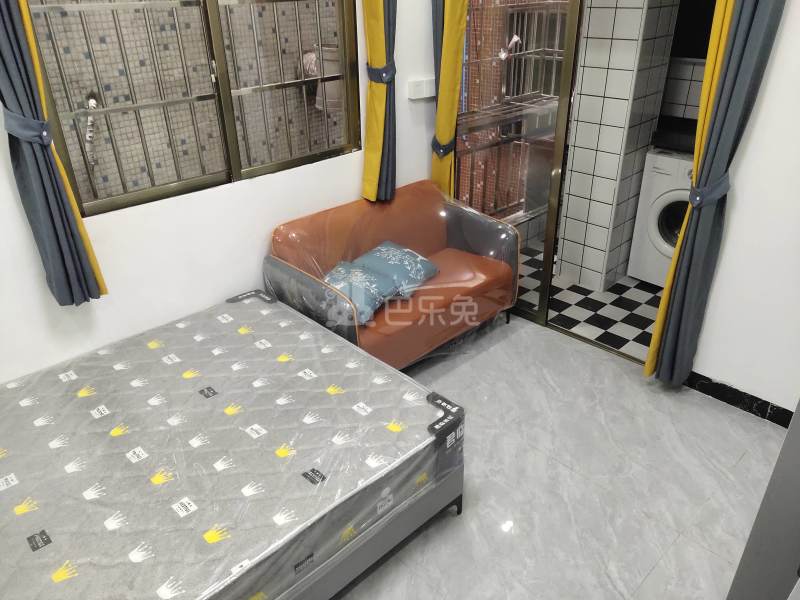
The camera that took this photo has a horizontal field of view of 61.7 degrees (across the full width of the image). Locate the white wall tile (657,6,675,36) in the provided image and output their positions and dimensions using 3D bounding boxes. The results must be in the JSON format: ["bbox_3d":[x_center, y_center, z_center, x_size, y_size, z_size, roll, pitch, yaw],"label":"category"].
[{"bbox_3d":[1.440,-1.513,3.657,0.151,0.151,0.010,-26,37,-38],"label":"white wall tile"}]

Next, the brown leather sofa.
[{"bbox_3d":[0.001,-0.095,3.490,1.220,0.770,0.665,-25,37,-38],"label":"brown leather sofa"}]

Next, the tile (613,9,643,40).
[{"bbox_3d":[1.214,-1.464,3.573,0.150,0.150,0.010,25,37,39],"label":"tile"}]

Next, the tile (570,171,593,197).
[{"bbox_3d":[1.115,-0.707,4.104,0.010,0.151,0.151,-26,37,-38],"label":"tile"}]

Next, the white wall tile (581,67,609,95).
[{"bbox_3d":[1.108,-1.244,3.810,0.010,0.151,0.151,-26,37,-38],"label":"white wall tile"}]

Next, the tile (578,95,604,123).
[{"bbox_3d":[1.093,-1.085,3.818,0.147,0.149,0.012,25,37,39],"label":"tile"}]

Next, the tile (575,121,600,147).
[{"bbox_3d":[1.111,-0.975,3.953,0.150,0.150,0.010,25,37,39],"label":"tile"}]

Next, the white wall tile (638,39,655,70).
[{"bbox_3d":[1.336,-1.327,3.639,0.151,0.151,0.010,-26,37,-38],"label":"white wall tile"}]

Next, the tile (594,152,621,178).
[{"bbox_3d":[1.221,-0.790,3.934,0.010,0.151,0.151,-26,37,-38],"label":"tile"}]

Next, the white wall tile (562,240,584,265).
[{"bbox_3d":[1.099,-0.298,4.238,0.147,0.149,0.012,25,37,39],"label":"white wall tile"}]

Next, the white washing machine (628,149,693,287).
[{"bbox_3d":[1.901,-0.516,4.223,0.520,0.840,0.595,-26,37,-38],"label":"white washing machine"}]

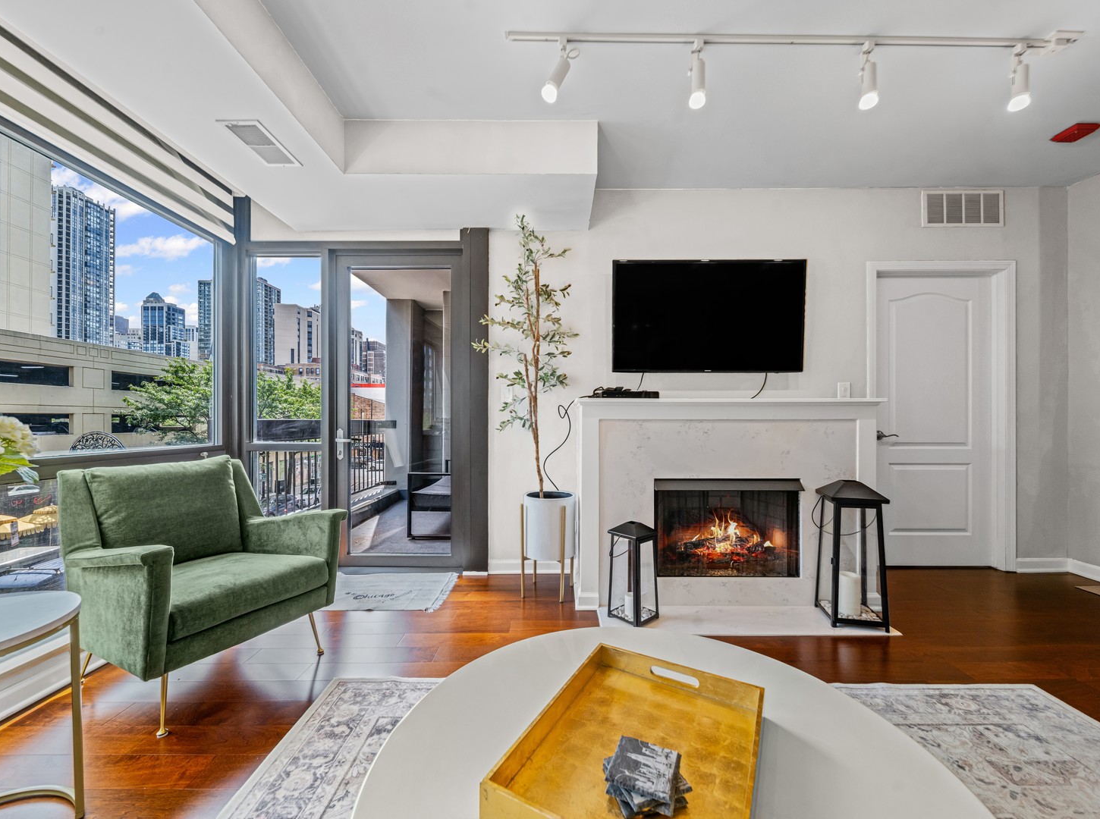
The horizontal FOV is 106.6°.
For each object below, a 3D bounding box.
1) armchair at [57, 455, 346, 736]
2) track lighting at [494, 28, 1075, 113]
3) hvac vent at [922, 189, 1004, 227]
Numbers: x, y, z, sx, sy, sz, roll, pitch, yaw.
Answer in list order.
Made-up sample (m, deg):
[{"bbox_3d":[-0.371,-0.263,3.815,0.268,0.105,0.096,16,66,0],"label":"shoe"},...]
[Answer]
[{"bbox_3d":[-1.475,0.687,1.785,0.810,0.850,0.730,0,0,31],"label":"armchair"},{"bbox_3d":[0.985,-1.370,1.675,2.310,0.280,0.130,0,0,-1],"label":"track lighting"},{"bbox_3d":[2.785,-1.360,2.770,0.557,0.250,0.025,0,-1,1],"label":"hvac vent"}]

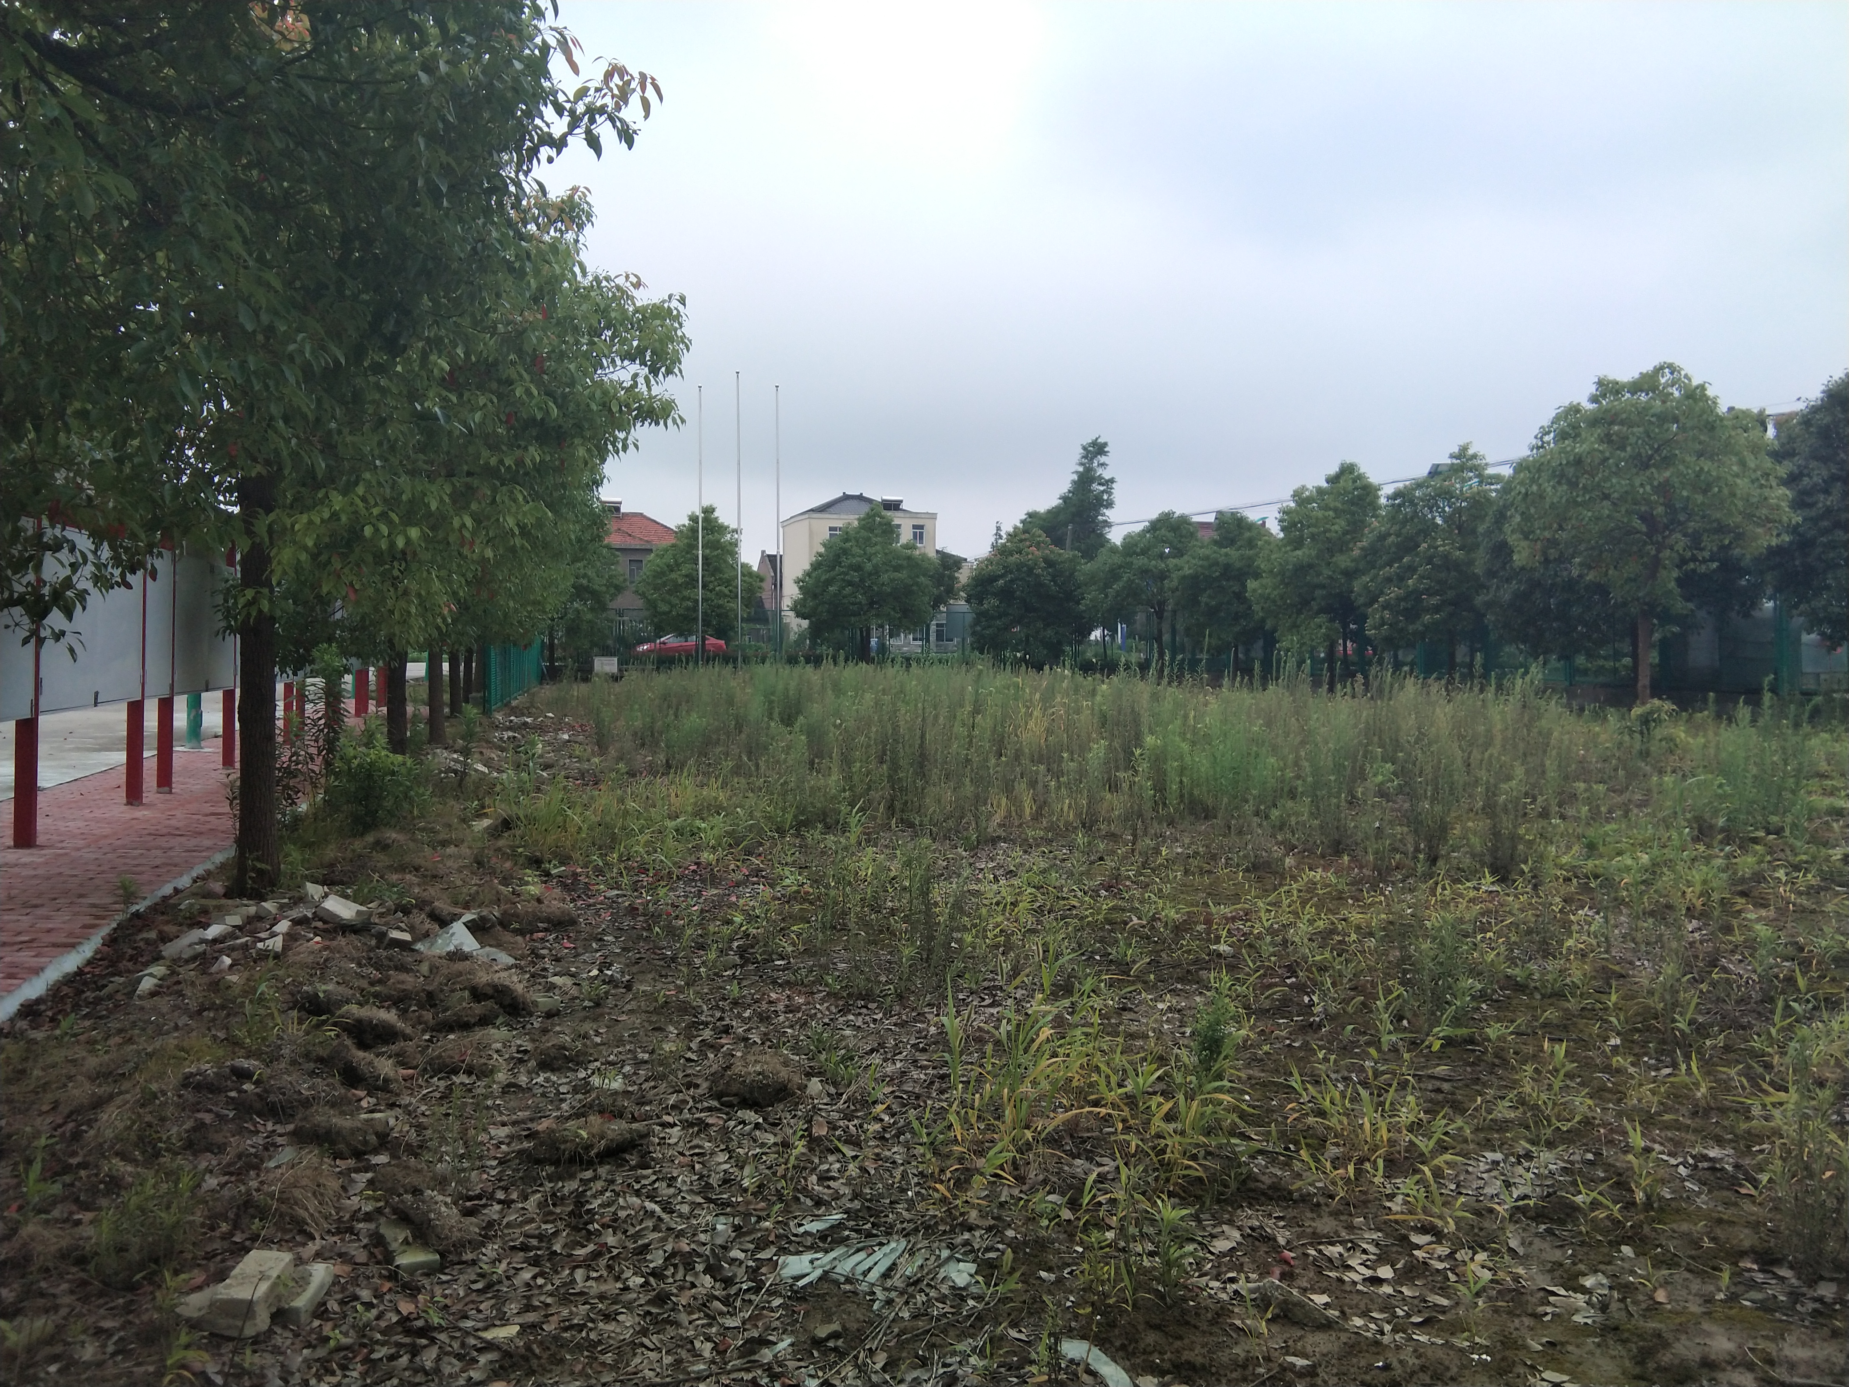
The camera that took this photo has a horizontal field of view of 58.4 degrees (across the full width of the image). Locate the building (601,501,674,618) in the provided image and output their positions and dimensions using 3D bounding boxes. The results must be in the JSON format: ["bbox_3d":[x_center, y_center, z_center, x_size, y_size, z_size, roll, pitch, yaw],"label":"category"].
[{"bbox_3d":[-17.432,-6.536,97.851,10.000,9.350,9.000,0,2,-13],"label":"building"}]

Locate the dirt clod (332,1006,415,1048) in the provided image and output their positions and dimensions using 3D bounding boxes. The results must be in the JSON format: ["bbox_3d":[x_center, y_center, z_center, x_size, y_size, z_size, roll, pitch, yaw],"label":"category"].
[{"bbox_3d":[-1.817,1.091,5.456,0.275,0.100,0.200,-1,2,-19],"label":"dirt clod"}]

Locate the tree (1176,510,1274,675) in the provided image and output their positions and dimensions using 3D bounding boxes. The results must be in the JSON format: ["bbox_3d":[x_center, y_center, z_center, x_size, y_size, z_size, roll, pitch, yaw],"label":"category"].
[{"bbox_3d":[8.568,-2.533,45.943,3.500,5.140,3.500,0,2,0],"label":"tree"}]

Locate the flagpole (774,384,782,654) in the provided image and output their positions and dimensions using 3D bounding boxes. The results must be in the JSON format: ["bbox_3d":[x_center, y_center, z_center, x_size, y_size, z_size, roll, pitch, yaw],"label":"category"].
[{"bbox_3d":[-4.734,-5.141,53.873,0.140,9.830,0.140,0,2,-13],"label":"flagpole"}]

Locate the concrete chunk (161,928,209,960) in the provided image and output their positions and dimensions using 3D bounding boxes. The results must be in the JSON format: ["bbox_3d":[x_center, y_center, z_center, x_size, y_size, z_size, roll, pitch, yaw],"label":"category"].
[{"bbox_3d":[-3.550,1.204,7.992,0.180,0.085,0.220,1,2,22],"label":"concrete chunk"}]

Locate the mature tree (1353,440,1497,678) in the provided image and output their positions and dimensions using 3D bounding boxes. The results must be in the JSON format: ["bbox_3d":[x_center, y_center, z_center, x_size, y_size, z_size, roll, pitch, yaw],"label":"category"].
[{"bbox_3d":[10.824,-2.428,34.940,3.600,5.630,3.600,0,2,0],"label":"mature tree"}]

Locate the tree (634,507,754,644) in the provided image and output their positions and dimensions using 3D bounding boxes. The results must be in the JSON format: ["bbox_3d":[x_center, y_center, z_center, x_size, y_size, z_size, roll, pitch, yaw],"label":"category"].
[{"bbox_3d":[-8.988,-3.905,65.000,4.700,6.750,4.700,0,2,0],"label":"tree"}]

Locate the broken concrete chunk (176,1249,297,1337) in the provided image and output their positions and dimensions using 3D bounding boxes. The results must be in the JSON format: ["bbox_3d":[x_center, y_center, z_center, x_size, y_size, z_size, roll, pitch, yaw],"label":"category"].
[{"bbox_3d":[-1.545,1.338,3.704,0.200,0.090,0.250,0,2,-4],"label":"broken concrete chunk"}]

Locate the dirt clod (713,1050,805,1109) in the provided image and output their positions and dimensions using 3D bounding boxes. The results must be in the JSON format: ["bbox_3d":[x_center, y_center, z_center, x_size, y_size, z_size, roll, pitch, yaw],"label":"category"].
[{"bbox_3d":[-0.502,1.168,5.030,0.275,0.145,0.220,-1,2,-12],"label":"dirt clod"}]

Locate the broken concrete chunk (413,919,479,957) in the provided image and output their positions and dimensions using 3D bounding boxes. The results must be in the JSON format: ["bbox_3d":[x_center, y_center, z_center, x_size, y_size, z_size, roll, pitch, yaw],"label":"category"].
[{"bbox_3d":[-2.027,1.030,7.028,0.280,0.130,0.200,0,2,-16],"label":"broken concrete chunk"}]

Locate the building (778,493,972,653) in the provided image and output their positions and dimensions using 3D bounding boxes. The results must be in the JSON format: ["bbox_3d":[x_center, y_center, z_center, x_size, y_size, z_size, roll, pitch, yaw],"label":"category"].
[{"bbox_3d":[-3.515,-8.058,113.500,10.900,11.300,9.200,-1,2,-15],"label":"building"}]

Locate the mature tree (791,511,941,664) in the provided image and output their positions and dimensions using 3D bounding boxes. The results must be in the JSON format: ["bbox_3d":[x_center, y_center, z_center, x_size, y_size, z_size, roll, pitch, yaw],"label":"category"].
[{"bbox_3d":[-2.026,-3.379,57.426,5.000,6.100,4.800,0,2,-13],"label":"mature tree"}]

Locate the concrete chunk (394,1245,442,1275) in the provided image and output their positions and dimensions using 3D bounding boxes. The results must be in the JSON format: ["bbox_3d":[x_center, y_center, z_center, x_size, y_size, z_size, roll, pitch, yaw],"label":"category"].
[{"bbox_3d":[-1.215,1.351,3.985,0.110,0.045,0.110,-1,2,-20],"label":"concrete chunk"}]

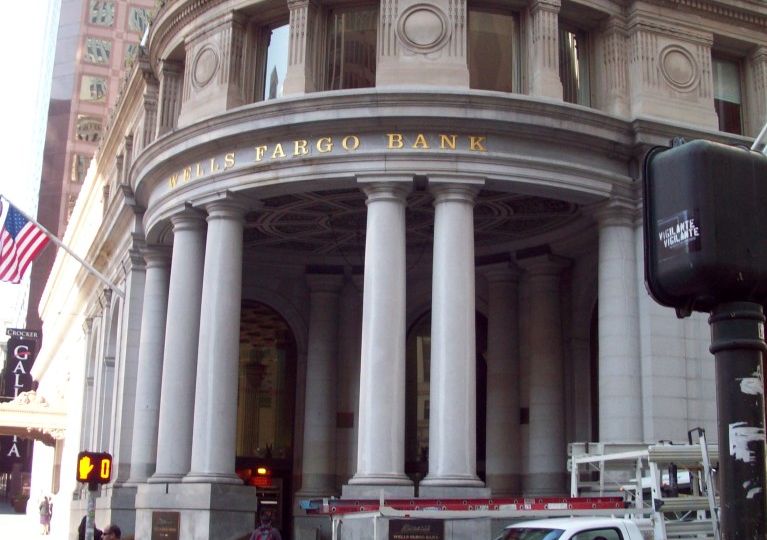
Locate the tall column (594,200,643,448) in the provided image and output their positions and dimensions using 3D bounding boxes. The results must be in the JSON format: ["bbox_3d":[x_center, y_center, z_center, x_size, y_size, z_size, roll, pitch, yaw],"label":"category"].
[{"bbox_3d":[5.473,1.753,25.378,1.220,6.760,1.220,9,-15,-30],"label":"tall column"}]

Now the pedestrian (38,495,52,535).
[{"bbox_3d":[-14.816,10.772,47.950,0.580,1.670,0.420,6,-13,-22],"label":"pedestrian"}]

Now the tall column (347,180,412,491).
[{"bbox_3d":[0.035,1.309,22.521,1.300,6.250,1.300,1,-12,0],"label":"tall column"}]

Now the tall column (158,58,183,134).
[{"bbox_3d":[-5.874,-4.535,30.152,0.720,2.580,0.580,8,-14,-26],"label":"tall column"}]

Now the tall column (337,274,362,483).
[{"bbox_3d":[-0.419,3.257,31.408,1.280,6.280,1.280,1,-12,0],"label":"tall column"}]

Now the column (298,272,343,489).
[{"bbox_3d":[-1.923,3.515,33.902,1.350,6.760,1.350,2,-13,0],"label":"column"}]

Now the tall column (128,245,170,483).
[{"bbox_3d":[-5.929,2.538,28.829,1.280,6.250,1.280,-1,-12,11],"label":"tall column"}]

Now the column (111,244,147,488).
[{"bbox_3d":[-6.448,2.693,29.462,1.200,6.250,1.100,6,-13,-22],"label":"column"}]

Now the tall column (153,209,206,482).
[{"bbox_3d":[-5.009,1.802,26.858,1.370,6.760,1.370,13,-17,-40],"label":"tall column"}]

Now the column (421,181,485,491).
[{"bbox_3d":[1.520,1.316,23.964,1.370,6.760,1.370,2,-13,-1],"label":"column"}]

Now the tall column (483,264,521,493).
[{"bbox_3d":[3.274,2.994,29.843,1.280,6.280,1.280,0,-12,6],"label":"tall column"}]

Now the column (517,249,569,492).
[{"bbox_3d":[4.597,3.008,30.915,1.350,6.760,1.350,-4,-14,23],"label":"column"}]

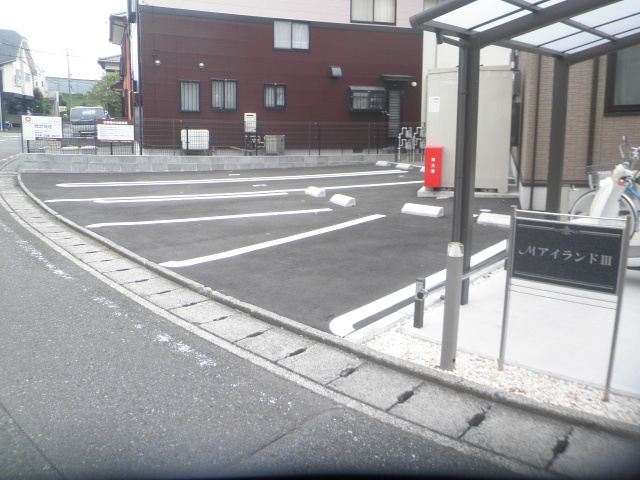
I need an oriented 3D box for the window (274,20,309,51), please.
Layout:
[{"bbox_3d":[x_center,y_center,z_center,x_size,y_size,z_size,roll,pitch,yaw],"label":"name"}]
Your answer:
[{"bbox_3d":[-0.872,-6.288,14.836,1.149,0.965,0.100,-3,10,-17],"label":"window"}]

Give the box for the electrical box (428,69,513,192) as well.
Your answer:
[{"bbox_3d":[2.751,-1.979,8.721,1.419,2.111,0.900,4,10,20],"label":"electrical box"}]

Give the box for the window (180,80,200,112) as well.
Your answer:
[{"bbox_3d":[-3.832,-4.241,14.222,0.588,0.951,0.100,-3,10,-17],"label":"window"}]

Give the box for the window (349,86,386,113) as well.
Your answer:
[{"bbox_3d":[1.580,-4.628,15.819,1.375,0.840,0.220,-3,10,-17],"label":"window"}]

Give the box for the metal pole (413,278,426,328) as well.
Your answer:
[{"bbox_3d":[0.717,0.457,3.451,0.062,0.370,0.062,9,13,41],"label":"metal pole"}]

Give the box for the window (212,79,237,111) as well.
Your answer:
[{"bbox_3d":[-2.874,-4.368,14.505,0.775,0.973,0.100,-3,10,-17],"label":"window"}]

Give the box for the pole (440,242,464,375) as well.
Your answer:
[{"bbox_3d":[0.787,0.406,2.880,0.093,0.800,0.093,3,10,16],"label":"pole"}]

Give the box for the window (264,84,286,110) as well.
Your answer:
[{"bbox_3d":[-1.394,-4.430,14.969,0.722,0.817,0.100,-3,10,-17],"label":"window"}]

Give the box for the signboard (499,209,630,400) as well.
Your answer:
[{"bbox_3d":[1.323,0.337,2.650,0.600,0.990,0.040,9,13,41],"label":"signboard"}]

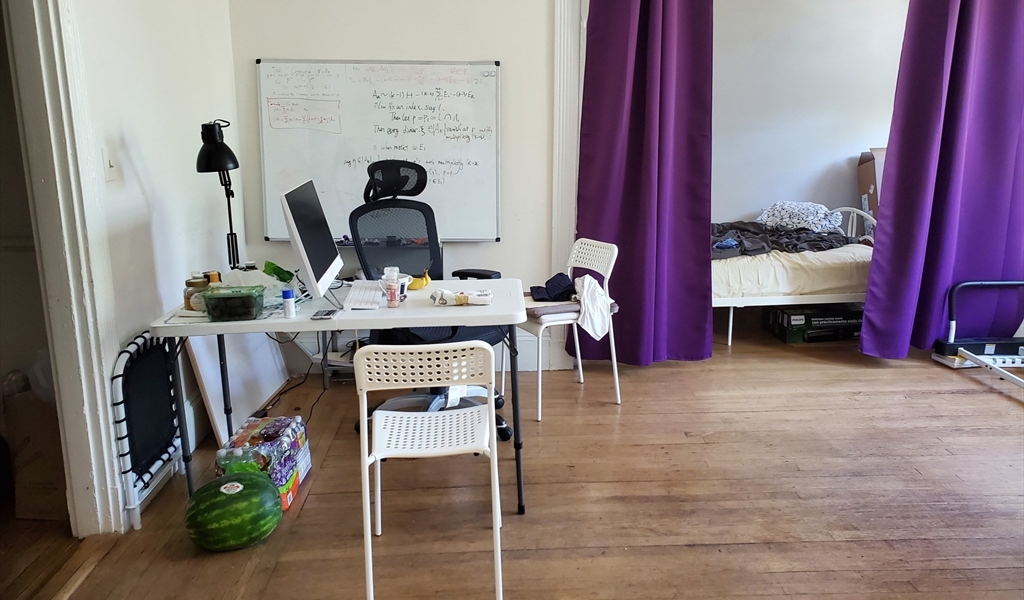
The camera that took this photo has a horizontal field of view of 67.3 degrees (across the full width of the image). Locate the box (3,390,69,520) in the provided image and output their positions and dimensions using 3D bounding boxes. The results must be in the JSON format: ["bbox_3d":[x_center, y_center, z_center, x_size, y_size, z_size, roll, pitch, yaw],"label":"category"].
[{"bbox_3d":[-1.623,0.509,2.831,0.250,0.470,0.360,0,12,3],"label":"box"}]

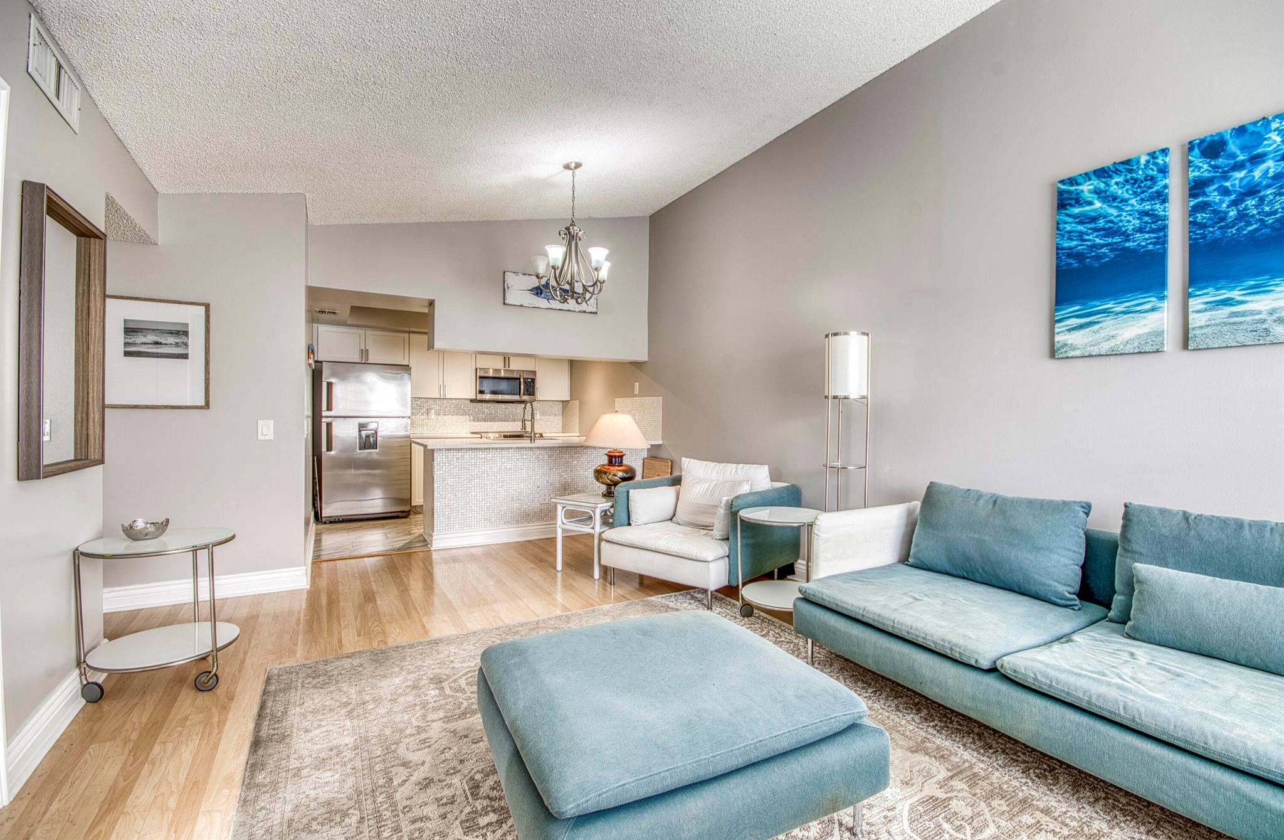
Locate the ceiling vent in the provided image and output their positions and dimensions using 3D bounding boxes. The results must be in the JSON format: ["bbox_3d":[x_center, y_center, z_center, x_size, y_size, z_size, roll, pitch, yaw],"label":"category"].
[{"bbox_3d":[-2.019,-1.169,1.837,0.020,0.188,0.380,0,0,-30],"label":"ceiling vent"}]

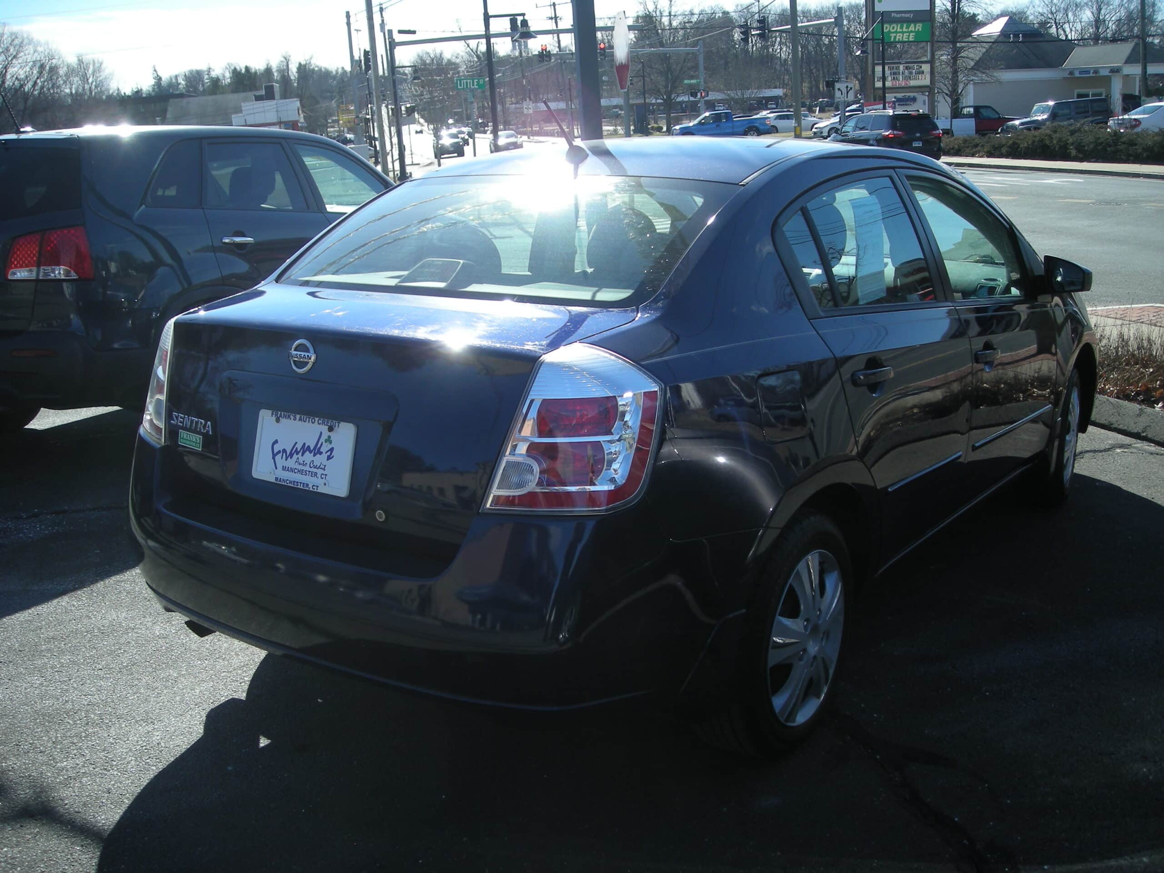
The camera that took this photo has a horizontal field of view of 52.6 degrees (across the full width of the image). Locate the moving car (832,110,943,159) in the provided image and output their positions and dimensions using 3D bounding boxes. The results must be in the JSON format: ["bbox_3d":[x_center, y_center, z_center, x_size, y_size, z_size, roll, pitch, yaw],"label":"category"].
[{"bbox_3d":[10.543,-10.495,41.600,1.985,1.770,5.080,-7,14,-15],"label":"moving car"}]

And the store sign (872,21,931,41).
[{"bbox_3d":[13.638,-17.192,50.000,2.700,0.820,0.400,-7,14,-16],"label":"store sign"}]

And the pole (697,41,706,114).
[{"bbox_3d":[8.121,-23.570,79.500,0.300,6.350,0.300,-2,13,0],"label":"pole"}]

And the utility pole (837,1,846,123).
[{"bbox_3d":[11.733,-16.115,53.000,0.260,6.400,0.260,-3,13,1],"label":"utility pole"}]

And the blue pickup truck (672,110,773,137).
[{"bbox_3d":[8.324,-18.232,69.500,5.850,1.920,2.000,-4,13,-5],"label":"blue pickup truck"}]

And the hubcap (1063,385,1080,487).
[{"bbox_3d":[2.082,-0.003,5.049,0.060,0.435,0.435,6,14,29],"label":"hubcap"}]

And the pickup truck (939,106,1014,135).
[{"bbox_3d":[17.200,-13.850,52.500,5.300,1.780,1.950,-5,14,-10],"label":"pickup truck"}]

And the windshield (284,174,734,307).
[{"bbox_3d":[-0.217,-0.551,3.070,1.170,0.110,0.580,8,44,34],"label":"windshield"}]

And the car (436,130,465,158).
[{"bbox_3d":[-8.683,-19.222,77.500,1.850,1.700,4.650,-5,13,-8],"label":"car"}]

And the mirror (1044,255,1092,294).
[{"bbox_3d":[1.700,-0.568,4.123,0.180,0.137,0.115,8,15,34],"label":"mirror"}]

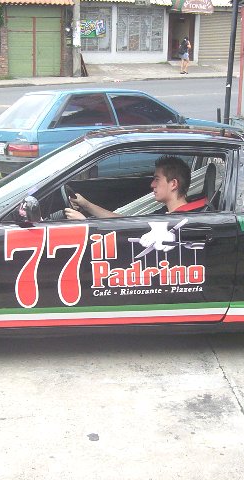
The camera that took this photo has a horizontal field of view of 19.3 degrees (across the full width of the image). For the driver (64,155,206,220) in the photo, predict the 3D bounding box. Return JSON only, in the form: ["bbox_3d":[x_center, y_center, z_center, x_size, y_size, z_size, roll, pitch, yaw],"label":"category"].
[{"bbox_3d":[-0.067,-0.042,4.099,1.100,0.880,0.500,1,14,-2],"label":"driver"}]

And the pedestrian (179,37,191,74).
[{"bbox_3d":[2.741,-8.083,31.500,0.350,1.600,0.450,-8,16,-33],"label":"pedestrian"}]

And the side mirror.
[{"bbox_3d":[-0.456,-0.152,3.576,0.105,0.115,0.180,1,14,-2],"label":"side mirror"}]

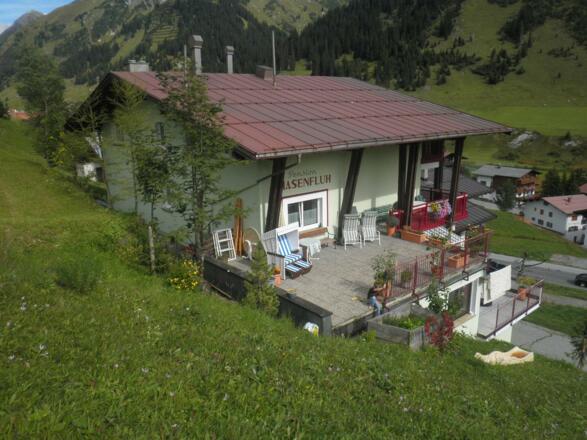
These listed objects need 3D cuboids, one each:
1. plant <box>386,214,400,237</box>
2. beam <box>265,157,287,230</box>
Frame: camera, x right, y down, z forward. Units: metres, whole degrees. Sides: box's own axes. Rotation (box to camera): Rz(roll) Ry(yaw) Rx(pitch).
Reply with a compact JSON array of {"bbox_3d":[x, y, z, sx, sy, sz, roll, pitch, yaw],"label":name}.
[{"bbox_3d":[3.989,0.186,17.737,0.500,0.830,0.500,-2,13,1],"label":"plant"},{"bbox_3d":[-0.607,-0.198,13.711,0.340,3.680,0.240,-12,31,-36],"label":"beam"}]

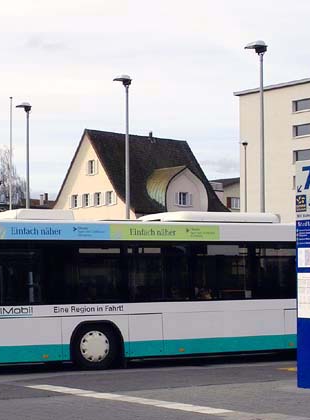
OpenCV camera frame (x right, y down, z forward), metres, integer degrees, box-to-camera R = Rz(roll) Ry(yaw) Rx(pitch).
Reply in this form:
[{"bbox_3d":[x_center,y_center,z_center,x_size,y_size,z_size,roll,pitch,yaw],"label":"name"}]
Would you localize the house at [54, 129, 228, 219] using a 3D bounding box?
[{"bbox_3d":[-1.331,0.622,82.927,10.600,13.900,12.656,3,-5,-40],"label":"house"}]

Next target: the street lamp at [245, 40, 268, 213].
[{"bbox_3d":[3.635,-0.859,35.692,0.850,10.288,0.450,-1,-4,15],"label":"street lamp"}]

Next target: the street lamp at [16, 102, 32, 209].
[{"bbox_3d":[-6.305,0.019,48.819,0.850,10.463,0.450,-1,-4,15],"label":"street lamp"}]

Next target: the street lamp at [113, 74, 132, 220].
[{"bbox_3d":[-1.317,-0.447,42.254,0.850,10.429,0.450,-1,-4,15],"label":"street lamp"}]

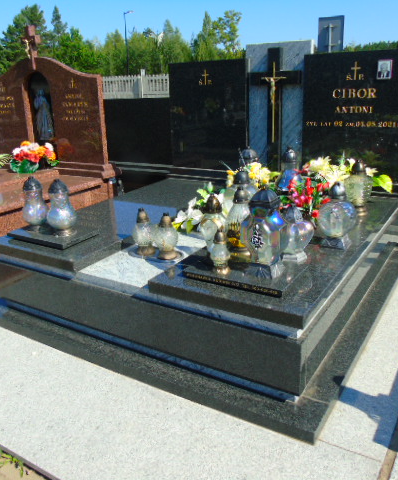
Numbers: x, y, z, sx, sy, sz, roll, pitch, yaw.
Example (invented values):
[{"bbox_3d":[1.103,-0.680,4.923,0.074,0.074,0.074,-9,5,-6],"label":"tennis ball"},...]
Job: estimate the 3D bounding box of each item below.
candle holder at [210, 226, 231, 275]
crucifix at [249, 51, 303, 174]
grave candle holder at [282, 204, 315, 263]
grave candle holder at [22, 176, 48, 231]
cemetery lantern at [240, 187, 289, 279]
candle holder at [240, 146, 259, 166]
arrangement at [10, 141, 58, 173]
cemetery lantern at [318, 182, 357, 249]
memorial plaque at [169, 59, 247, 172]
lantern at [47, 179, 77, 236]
[{"bbox_3d":[0.095,0.044,2.044,0.095,0.202,0.095,-2,19,1],"label":"candle holder"},{"bbox_3d":[0.640,-1.067,3.881,0.475,1.012,0.075,9,21,31],"label":"crucifix"},{"bbox_3d":[0.457,-0.038,2.172,0.165,0.247,0.125,11,23,35],"label":"grave candle holder"},{"bbox_3d":[-1.000,-0.224,2.806,0.160,0.312,0.160,9,22,31],"label":"grave candle holder"},{"bbox_3d":[0.306,-0.044,2.159,0.185,0.401,0.170,9,21,31],"label":"cemetery lantern"},{"bbox_3d":[0.392,-0.560,3.673,0.155,0.349,0.155,9,22,31],"label":"candle holder"},{"bbox_3d":[-1.948,-0.973,5.415,0.460,0.335,0.360,9,21,31],"label":"arrangement"},{"bbox_3d":[0.758,-0.135,2.513,0.190,0.353,0.140,9,21,31],"label":"cemetery lantern"},{"bbox_3d":[0.100,-1.125,4.222,0.800,0.952,0.080,9,21,31],"label":"memorial plaque"},{"bbox_3d":[-0.798,-0.193,2.681,0.165,0.316,0.165,9,22,31],"label":"lantern"}]

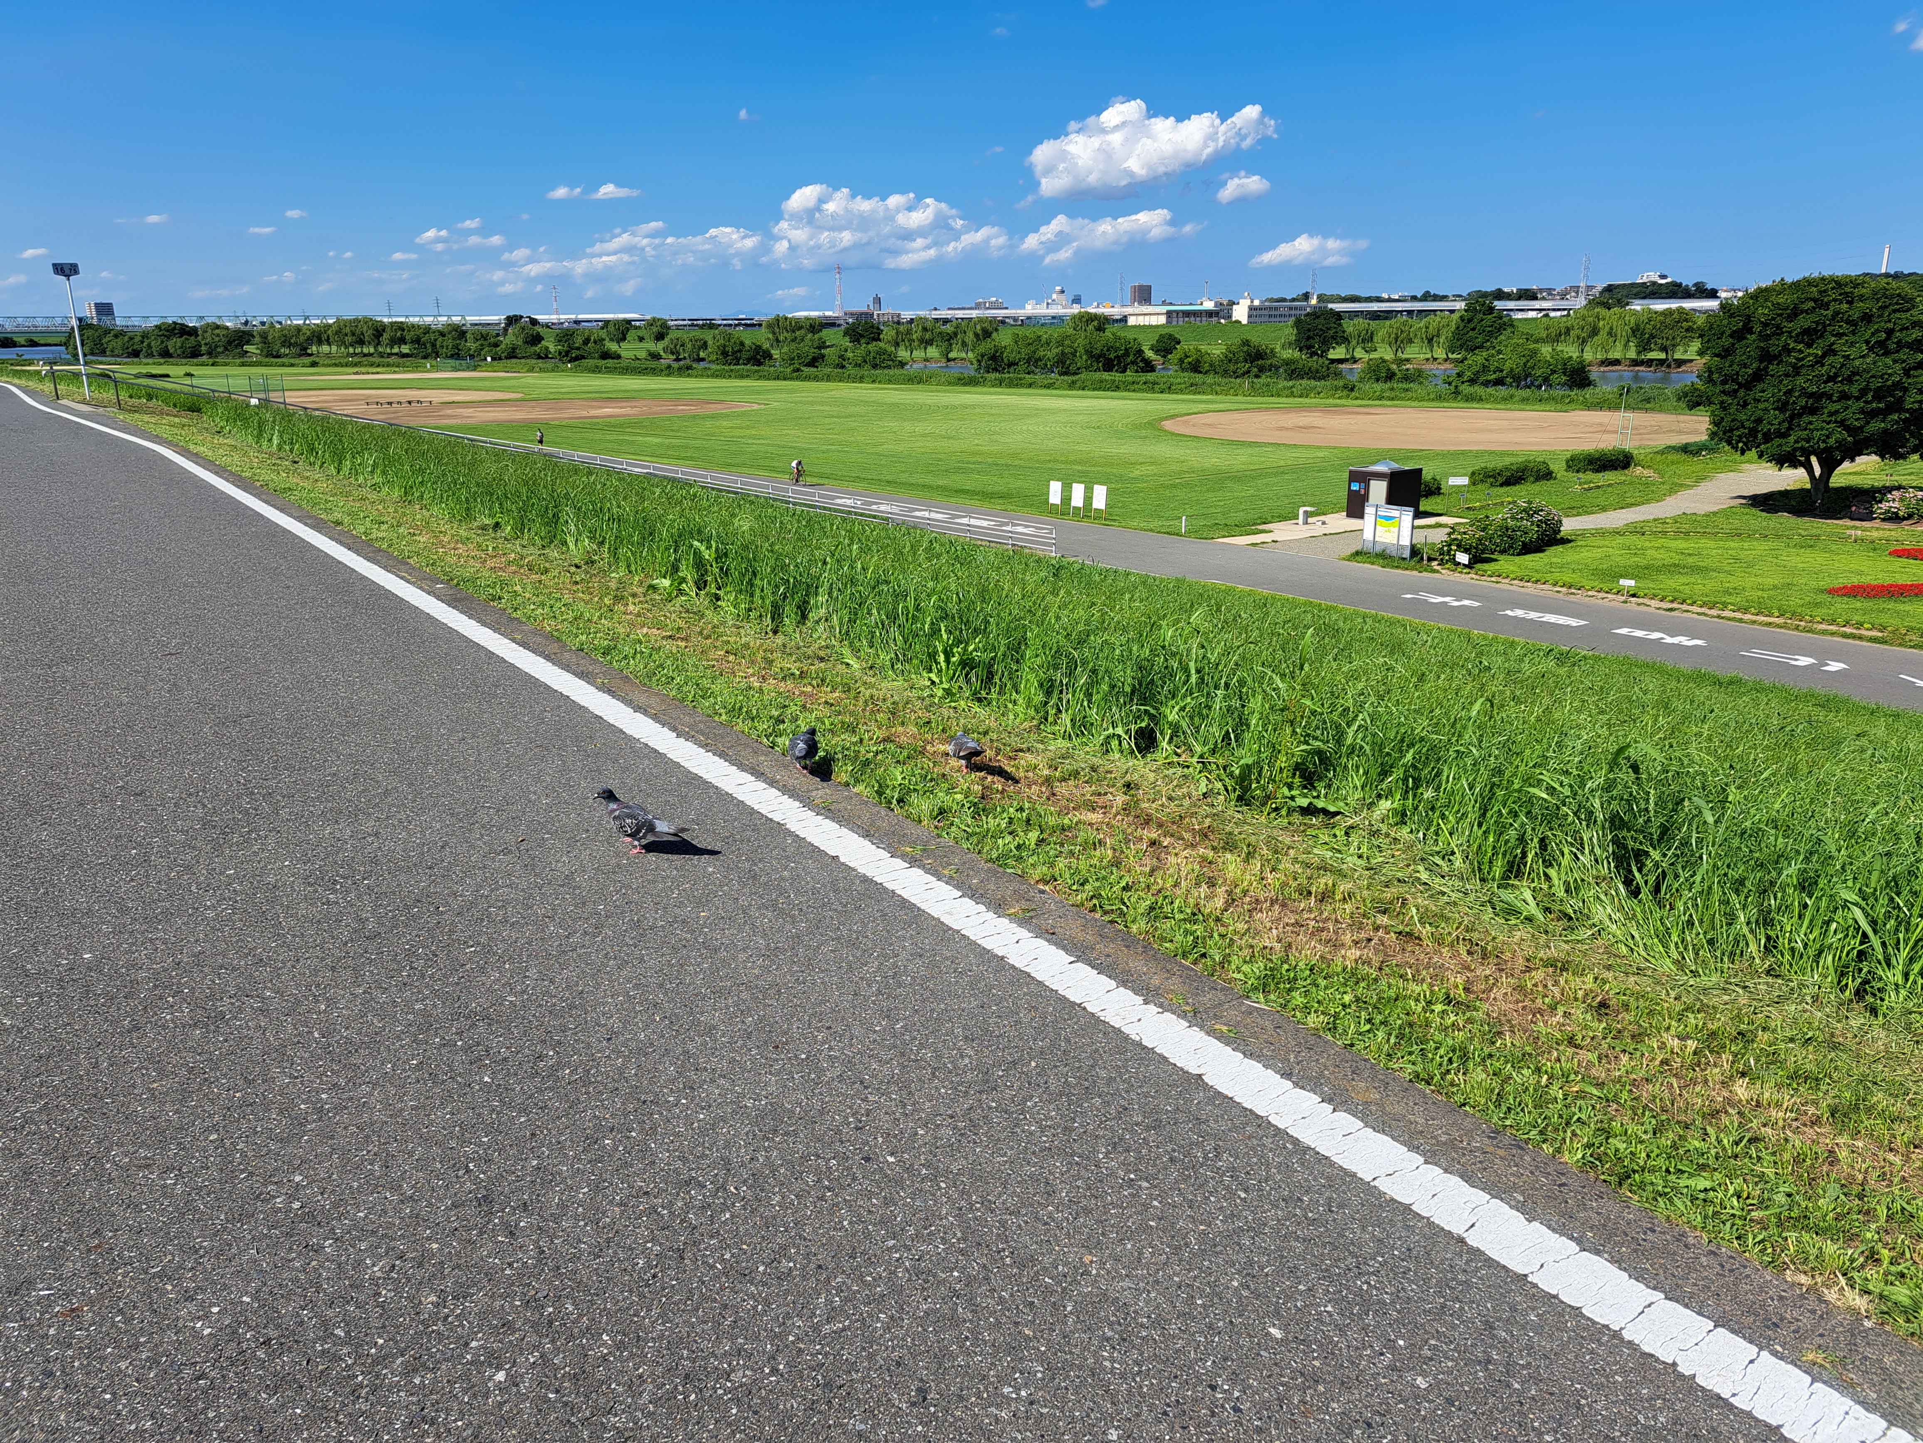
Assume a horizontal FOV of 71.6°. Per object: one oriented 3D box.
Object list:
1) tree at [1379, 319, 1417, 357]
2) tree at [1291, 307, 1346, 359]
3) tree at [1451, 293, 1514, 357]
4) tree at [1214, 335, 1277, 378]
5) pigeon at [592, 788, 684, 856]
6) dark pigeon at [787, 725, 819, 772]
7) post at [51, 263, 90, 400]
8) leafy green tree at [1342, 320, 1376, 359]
[{"bbox_3d":[123.931,-108.064,377.144,10.760,10.740,10.760,5,17,17],"label":"tree"},{"bbox_3d":[101.124,-109.364,375.973,14.870,14.030,14.870,4,17,14],"label":"tree"},{"bbox_3d":[146.493,-110.322,373.403,17.660,17.070,17.660,6,18,20],"label":"tree"},{"bbox_3d":[50.588,-64.317,236.439,11.170,8.230,11.170,3,17,11],"label":"tree"},{"bbox_3d":[-1.029,0.311,4.304,0.310,0.230,0.120,1,16,3],"label":"pigeon"},{"bbox_3d":[-0.590,0.102,5.087,0.125,0.185,0.280,1,17,4],"label":"dark pigeon"},{"bbox_3d":[-22.018,-9.673,33.163,0.700,3.260,0.120,-10,19,-31],"label":"post"},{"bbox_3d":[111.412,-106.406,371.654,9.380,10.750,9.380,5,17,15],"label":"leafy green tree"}]

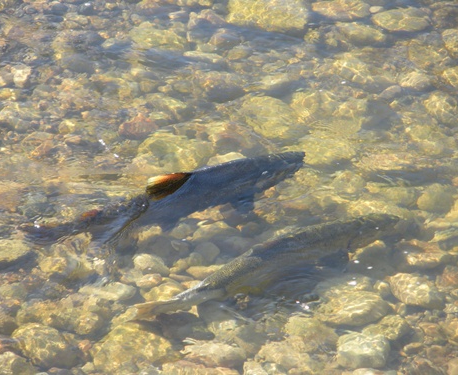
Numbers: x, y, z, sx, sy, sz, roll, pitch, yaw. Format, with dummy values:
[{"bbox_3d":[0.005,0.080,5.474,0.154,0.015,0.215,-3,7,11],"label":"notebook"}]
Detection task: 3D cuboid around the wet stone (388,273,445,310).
[{"bbox_3d":[0.451,0.250,6.259,0.140,0.084,0.112,0,30,0],"label":"wet stone"}]

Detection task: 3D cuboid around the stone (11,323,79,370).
[{"bbox_3d":[-0.427,0.367,6.044,0.158,0.100,0.126,0,30,0],"label":"stone"}]

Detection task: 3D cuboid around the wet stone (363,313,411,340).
[{"bbox_3d":[0.372,0.331,6.144,0.118,0.065,0.095,0,30,0],"label":"wet stone"}]

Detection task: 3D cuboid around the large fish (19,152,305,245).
[{"bbox_3d":[-0.160,0.020,6.466,0.770,0.175,0.120,-14,33,-22],"label":"large fish"}]

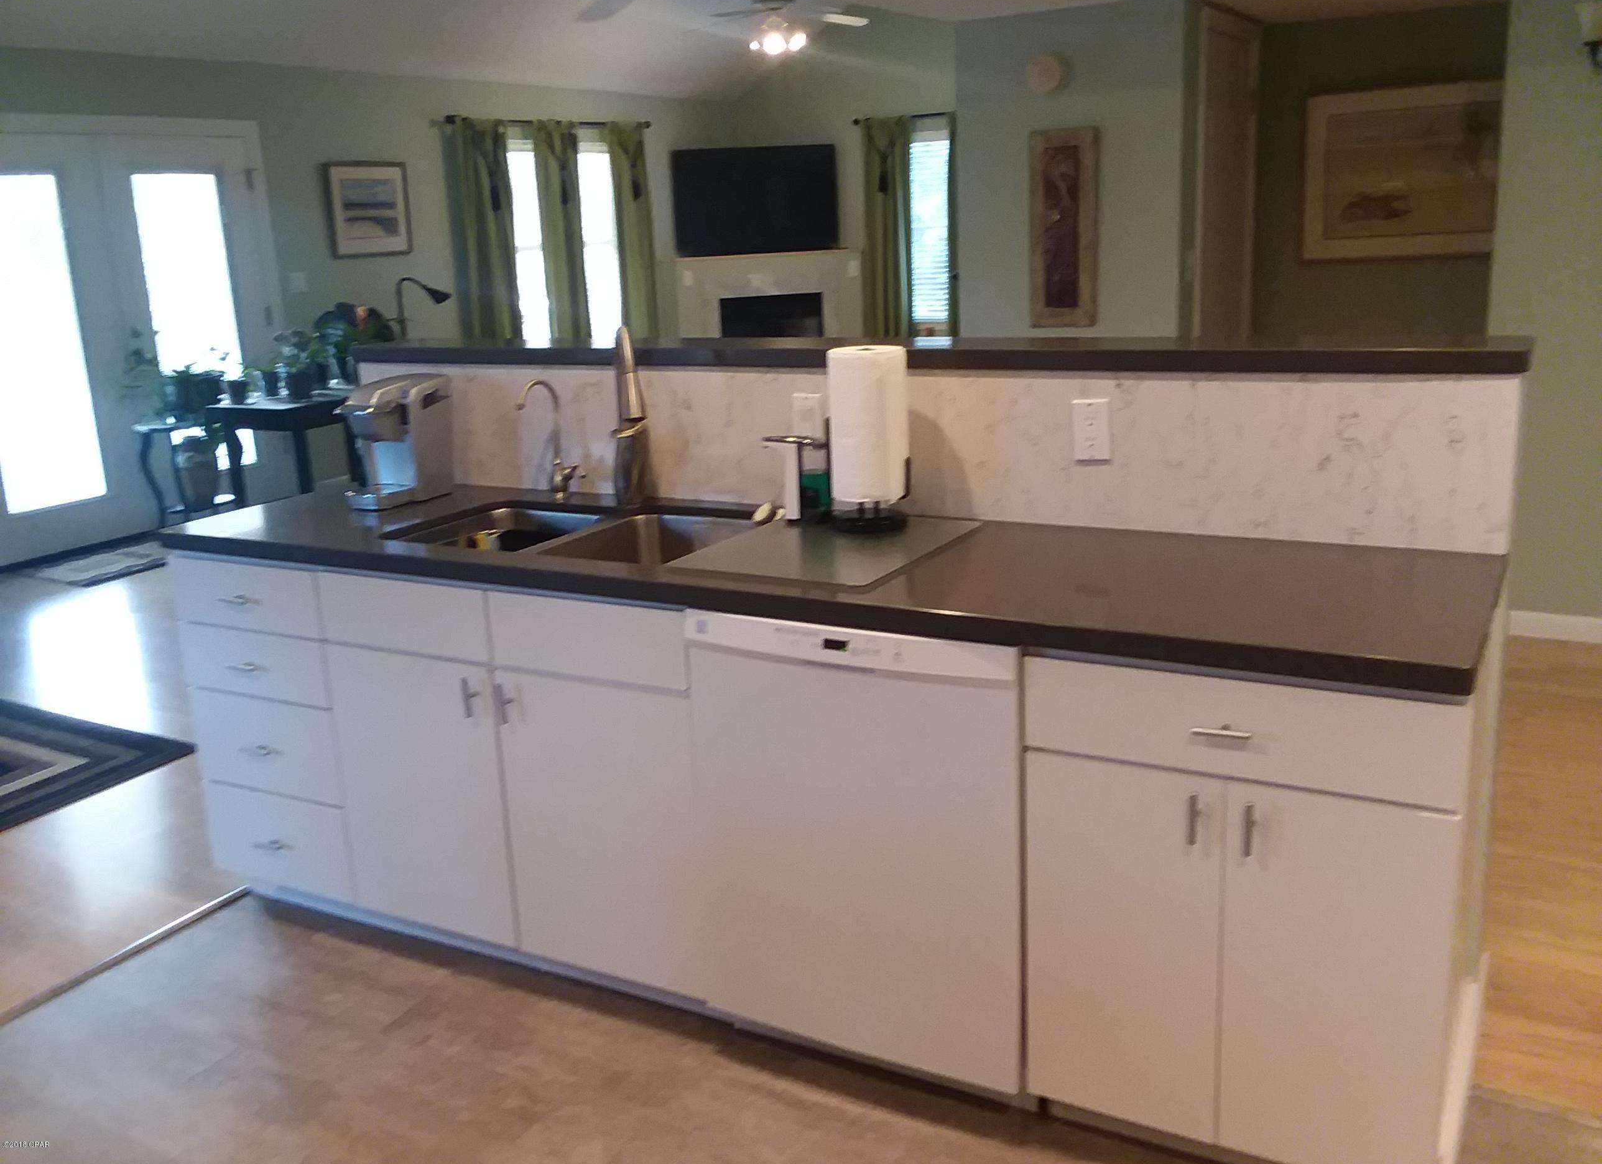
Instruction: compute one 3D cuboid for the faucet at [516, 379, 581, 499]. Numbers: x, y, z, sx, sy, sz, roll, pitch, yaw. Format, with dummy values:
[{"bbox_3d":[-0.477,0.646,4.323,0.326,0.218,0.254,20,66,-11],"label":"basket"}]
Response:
[{"bbox_3d":[-0.580,-0.315,3.029,0.080,0.265,0.165,6,17,29],"label":"faucet"}]

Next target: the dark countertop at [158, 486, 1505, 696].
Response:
[{"bbox_3d":[-0.116,-0.058,2.566,2.570,0.040,0.645,6,17,29],"label":"dark countertop"}]

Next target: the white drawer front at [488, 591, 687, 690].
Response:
[{"bbox_3d":[-0.387,0.101,2.434,0.443,0.145,0.025,6,16,28],"label":"white drawer front"}]

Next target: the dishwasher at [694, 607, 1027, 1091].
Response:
[{"bbox_3d":[0.216,0.390,2.485,0.605,0.805,0.600,6,17,29],"label":"dishwasher"}]

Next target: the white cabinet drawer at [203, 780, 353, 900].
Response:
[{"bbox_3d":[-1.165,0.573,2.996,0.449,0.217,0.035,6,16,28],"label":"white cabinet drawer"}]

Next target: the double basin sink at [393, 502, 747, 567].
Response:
[{"bbox_3d":[-0.441,-0.005,2.786,0.760,0.205,0.465,6,17,29],"label":"double basin sink"}]

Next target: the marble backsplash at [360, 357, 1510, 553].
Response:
[{"bbox_3d":[0.038,-0.304,2.801,2.570,0.305,0.028,6,17,29],"label":"marble backsplash"}]

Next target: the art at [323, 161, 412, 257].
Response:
[{"bbox_3d":[-2.713,-2.353,8.489,0.030,0.565,0.670,6,17,29],"label":"art"}]

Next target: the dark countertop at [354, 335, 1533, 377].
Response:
[{"bbox_3d":[0.066,-0.482,2.820,2.590,0.042,0.280,6,17,29],"label":"dark countertop"}]

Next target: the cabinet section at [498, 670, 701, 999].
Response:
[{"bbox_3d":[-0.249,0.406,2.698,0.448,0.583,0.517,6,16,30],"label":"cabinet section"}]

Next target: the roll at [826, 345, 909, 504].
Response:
[{"bbox_3d":[0.137,-0.310,2.637,0.148,0.286,0.148,-2,14,1],"label":"roll"}]

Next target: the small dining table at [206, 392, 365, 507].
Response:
[{"bbox_3d":[-2.644,-0.582,7.111,0.620,0.740,0.580,6,17,29],"label":"small dining table"}]

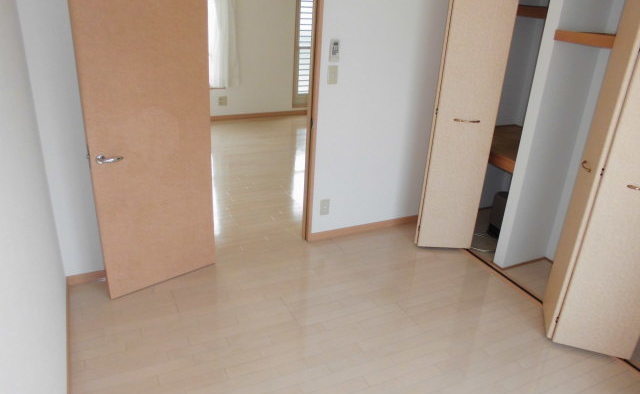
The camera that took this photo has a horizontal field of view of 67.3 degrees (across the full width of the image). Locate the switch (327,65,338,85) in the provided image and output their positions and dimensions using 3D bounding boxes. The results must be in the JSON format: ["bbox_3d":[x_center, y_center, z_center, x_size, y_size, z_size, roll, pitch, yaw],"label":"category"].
[{"bbox_3d":[0.086,-0.803,3.177,0.072,0.120,0.010,-8,25,-24],"label":"switch"}]

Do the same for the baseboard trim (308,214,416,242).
[{"bbox_3d":[0.379,0.245,3.801,1.010,0.065,0.012,-8,25,-24],"label":"baseboard trim"}]

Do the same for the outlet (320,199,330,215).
[{"bbox_3d":[0.038,0.080,3.545,0.072,0.121,0.010,-8,25,-24],"label":"outlet"}]

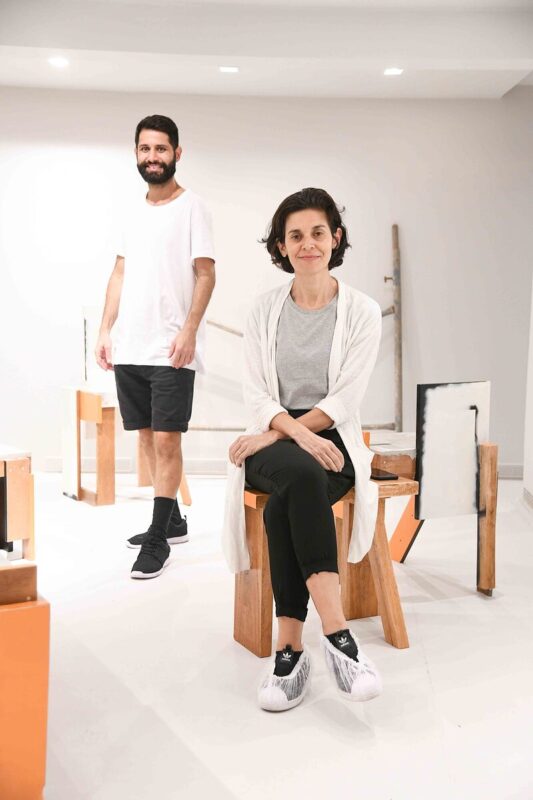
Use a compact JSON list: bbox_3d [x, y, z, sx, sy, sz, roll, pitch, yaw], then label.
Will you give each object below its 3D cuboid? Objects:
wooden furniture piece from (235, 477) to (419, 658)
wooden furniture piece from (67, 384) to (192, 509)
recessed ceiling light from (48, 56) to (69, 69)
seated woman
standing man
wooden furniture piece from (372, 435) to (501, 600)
[{"bbox_3d":[0.174,0.486,3.092,0.594,0.468,0.383,-1,5,-28],"label":"wooden furniture piece"},{"bbox_3d":[-0.730,0.238,5.408,0.534,0.574,0.625,-2,5,-32],"label":"wooden furniture piece"},{"bbox_3d":[-1.144,-1.857,5.621,0.111,0.030,0.111,1,4,0],"label":"recessed ceiling light"},{"bbox_3d":[0.108,0.055,2.900,0.494,1.355,0.846,1,4,0],"label":"seated woman"},{"bbox_3d":[-0.417,-0.236,4.028,0.504,1.743,0.504,3,5,23],"label":"standing man"},{"bbox_3d":[0.508,0.398,3.734,0.402,0.529,0.676,-2,5,-29],"label":"wooden furniture piece"}]

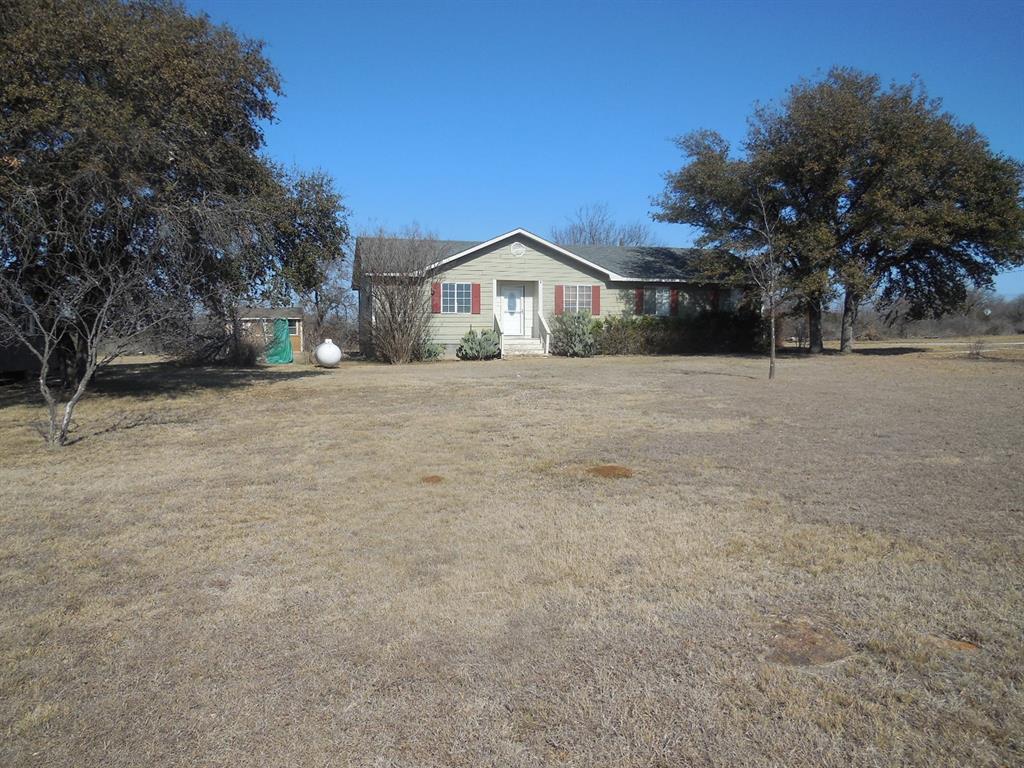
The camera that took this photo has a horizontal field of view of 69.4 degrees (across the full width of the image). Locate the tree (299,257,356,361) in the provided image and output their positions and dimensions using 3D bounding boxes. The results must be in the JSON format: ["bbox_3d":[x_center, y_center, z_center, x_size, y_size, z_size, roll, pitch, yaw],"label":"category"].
[{"bbox_3d":[-9.926,-4.211,39.822,3.500,5.250,3.500,0,3,0],"label":"tree"}]

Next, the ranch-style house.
[{"bbox_3d":[1.860,-3.855,34.163,17.600,5.140,8.650,-1,3,-15],"label":"ranch-style house"}]

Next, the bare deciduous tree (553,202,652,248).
[{"bbox_3d":[5.984,-7.192,49.664,7.000,10.050,7.000,0,3,0],"label":"bare deciduous tree"}]

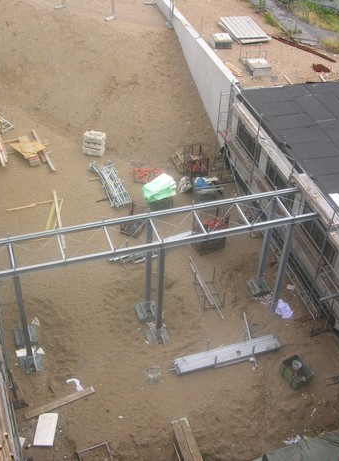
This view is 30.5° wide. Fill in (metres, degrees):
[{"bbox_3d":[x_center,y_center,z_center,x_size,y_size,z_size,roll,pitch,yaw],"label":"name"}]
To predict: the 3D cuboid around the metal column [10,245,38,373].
[{"bbox_3d":[-4.125,2.631,17.739,0.165,3.950,0.165,-10,41,-15],"label":"metal column"}]

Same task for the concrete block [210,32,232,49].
[{"bbox_3d":[2.542,-9.188,30.187,0.847,0.344,1.002,-4,40,-7],"label":"concrete block"}]

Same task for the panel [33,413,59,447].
[{"bbox_3d":[-3.409,5.549,17.291,0.513,0.060,0.992,2,39,0],"label":"panel"}]

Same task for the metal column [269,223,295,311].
[{"bbox_3d":[3.649,1.224,19.963,0.165,3.791,0.165,-10,41,-15],"label":"metal column"}]

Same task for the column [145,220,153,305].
[{"bbox_3d":[-0.638,1.198,19.831,0.165,3.726,0.165,-10,41,-15],"label":"column"}]

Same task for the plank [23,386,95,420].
[{"bbox_3d":[-3.145,5.014,17.962,2.057,0.050,0.186,-18,44,-23],"label":"plank"}]

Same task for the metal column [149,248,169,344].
[{"bbox_3d":[-0.251,2.000,18.797,0.165,3.826,0.165,-10,41,-15],"label":"metal column"}]

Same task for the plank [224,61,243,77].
[{"bbox_3d":[2.906,-7.287,28.101,0.223,0.080,1.321,-15,42,-20],"label":"plank"}]

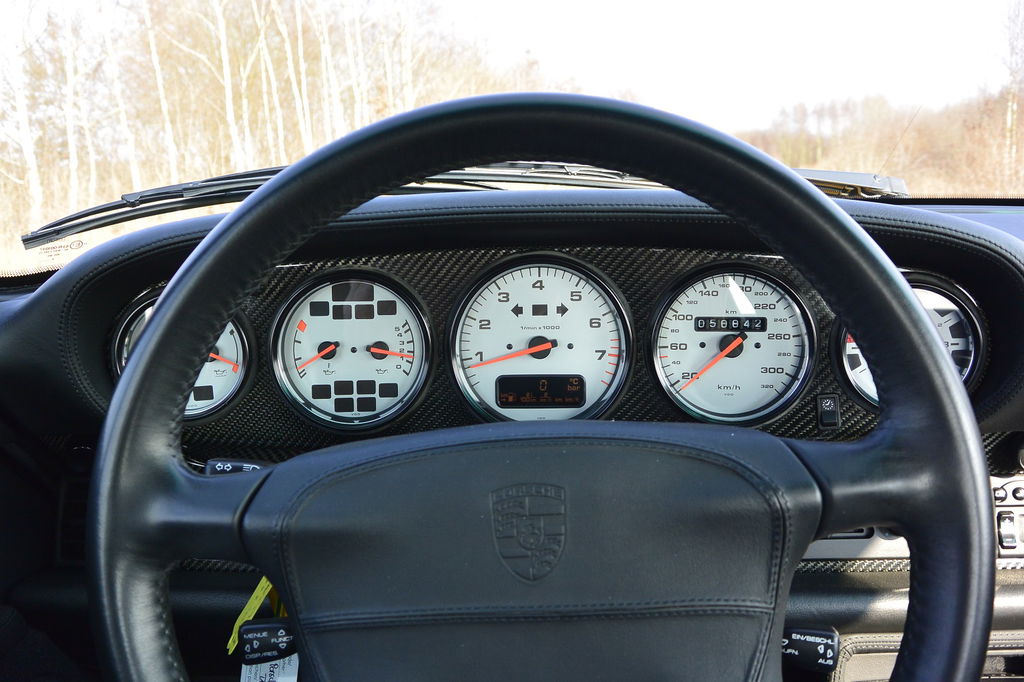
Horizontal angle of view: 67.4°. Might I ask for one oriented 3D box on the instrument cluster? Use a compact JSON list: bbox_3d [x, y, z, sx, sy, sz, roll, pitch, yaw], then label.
[{"bbox_3d":[0.025,0.003,0.560,0.608,0.130,0.070,-1,-2,1],"label":"instrument cluster"}]

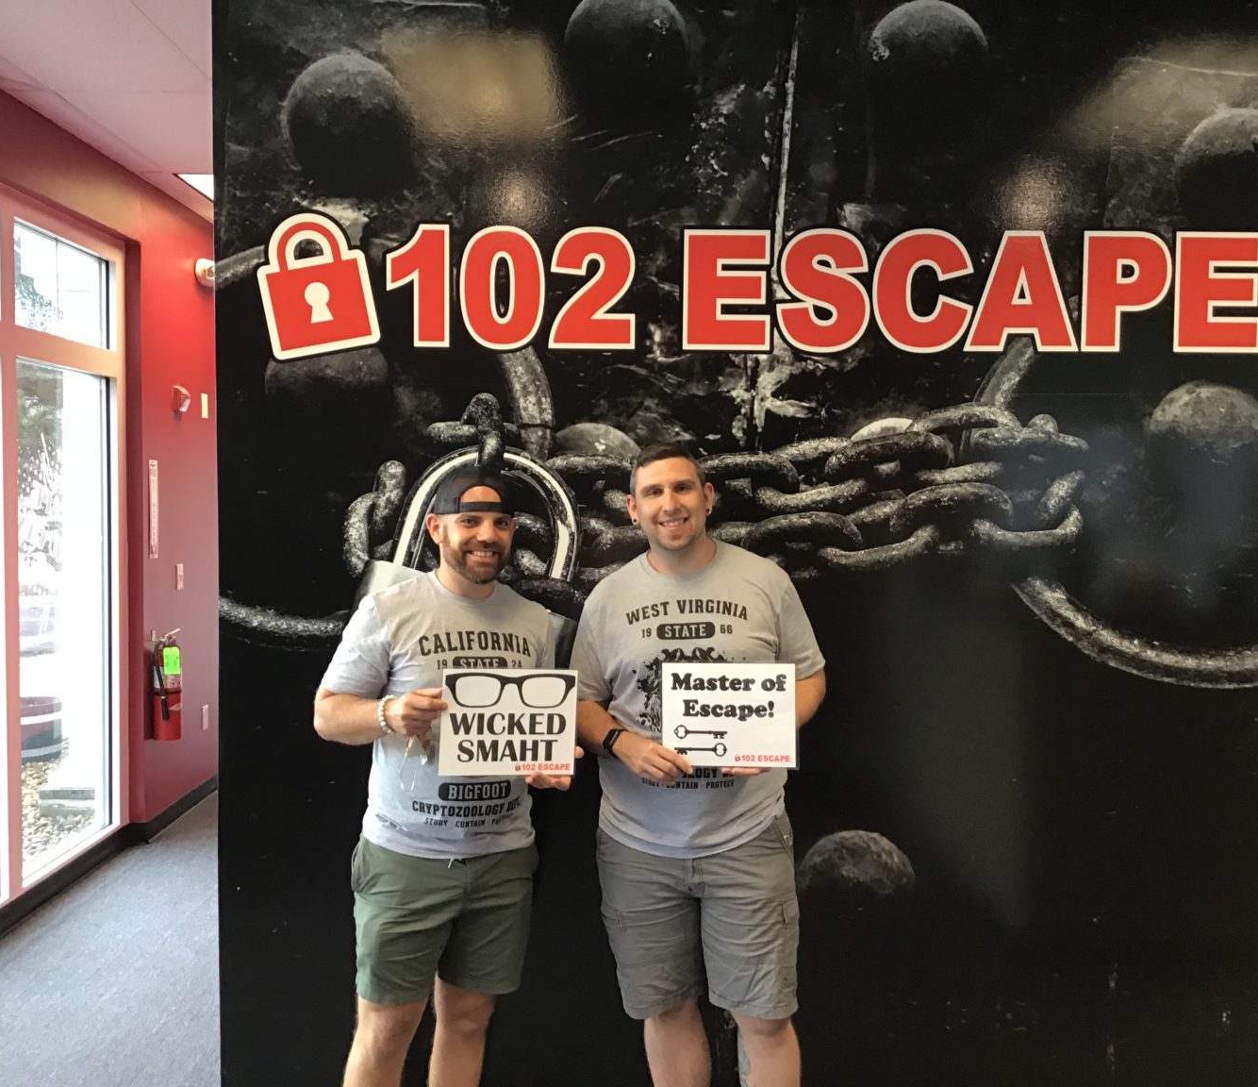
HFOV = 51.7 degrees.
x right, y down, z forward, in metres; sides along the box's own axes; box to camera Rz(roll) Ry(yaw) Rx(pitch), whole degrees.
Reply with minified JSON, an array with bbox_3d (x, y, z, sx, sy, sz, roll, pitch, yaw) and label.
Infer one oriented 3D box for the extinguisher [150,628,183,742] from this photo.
[{"bbox_3d":[-2.100,0.641,5.900,0.145,0.510,0.170,0,2,3],"label":"extinguisher"}]

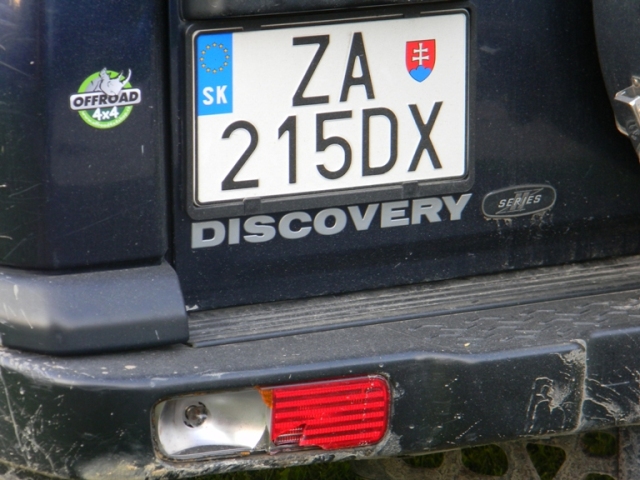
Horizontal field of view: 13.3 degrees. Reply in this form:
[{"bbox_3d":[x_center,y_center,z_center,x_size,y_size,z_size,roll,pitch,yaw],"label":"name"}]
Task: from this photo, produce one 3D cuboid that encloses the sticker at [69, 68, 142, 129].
[{"bbox_3d":[-0.235,-0.155,3.004,0.081,0.069,0.003,-5,16,-19],"label":"sticker"}]

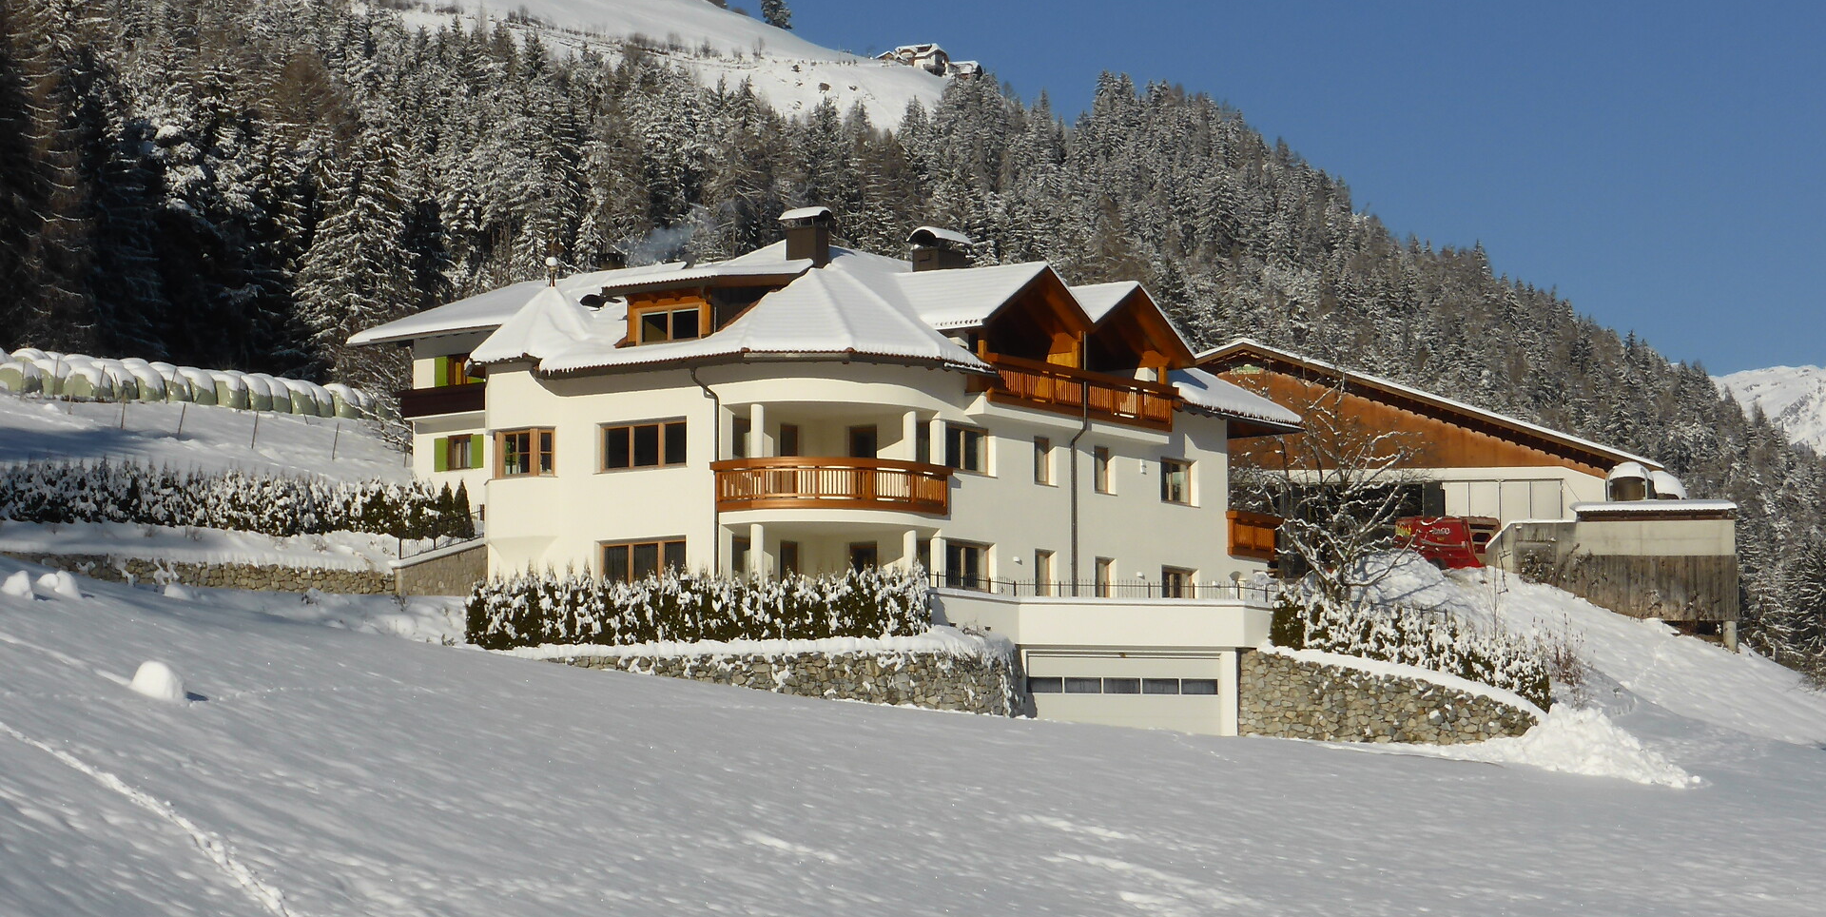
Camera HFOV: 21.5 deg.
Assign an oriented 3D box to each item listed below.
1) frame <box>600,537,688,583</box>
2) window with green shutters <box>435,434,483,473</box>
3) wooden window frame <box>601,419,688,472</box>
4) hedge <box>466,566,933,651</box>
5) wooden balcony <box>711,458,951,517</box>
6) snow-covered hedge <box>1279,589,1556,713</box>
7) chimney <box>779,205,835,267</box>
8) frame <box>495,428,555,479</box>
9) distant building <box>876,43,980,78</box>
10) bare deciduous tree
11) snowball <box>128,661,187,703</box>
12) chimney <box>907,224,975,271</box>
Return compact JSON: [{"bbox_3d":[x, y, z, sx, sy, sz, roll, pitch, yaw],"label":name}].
[{"bbox_3d":[-6.875,2.655,122.400,2.500,1.200,0.150,-4,-6,29],"label":"frame"},{"bbox_3d":[-13.819,-0.161,146.000,1.750,1.050,0.150,-4,-6,33],"label":"window with green shutters"},{"bbox_3d":[-6.468,-0.309,116.950,2.750,1.240,0.120,-4,-7,35],"label":"wooden window frame"},{"bbox_3d":[-5.092,3.576,114.600,11.700,1.700,1.100,-3,-6,21],"label":"hedge"},{"bbox_3d":[-1.726,0.701,115.052,6.123,1.200,1.907,1,-6,-14],"label":"wooden balcony"},{"bbox_3d":[12.100,4.674,116.500,6.700,2.750,1.300,1,-5,-15],"label":"snow-covered hedge"},{"bbox_3d":[-2.616,-5.498,119.741,1.200,1.600,0.800,-4,-7,35],"label":"chimney"},{"bbox_3d":[-9.592,-0.089,118.568,1.650,1.180,0.450,-3,-7,27],"label":"frame"},{"bbox_3d":[3.901,-103.643,1250.000,26.000,8.500,12.000,2,-6,-30],"label":"distant building"},{"bbox_3d":[10.906,0.778,124.605,5.100,6.000,4.900,0,-6,0],"label":"bare deciduous tree"},{"bbox_3d":[-12.113,3.595,77.052,0.900,0.650,0.800,0,-6,0],"label":"snowball"},{"bbox_3d":[0.792,-5.767,132.000,1.000,1.200,1.750,-4,-6,29],"label":"chimney"}]

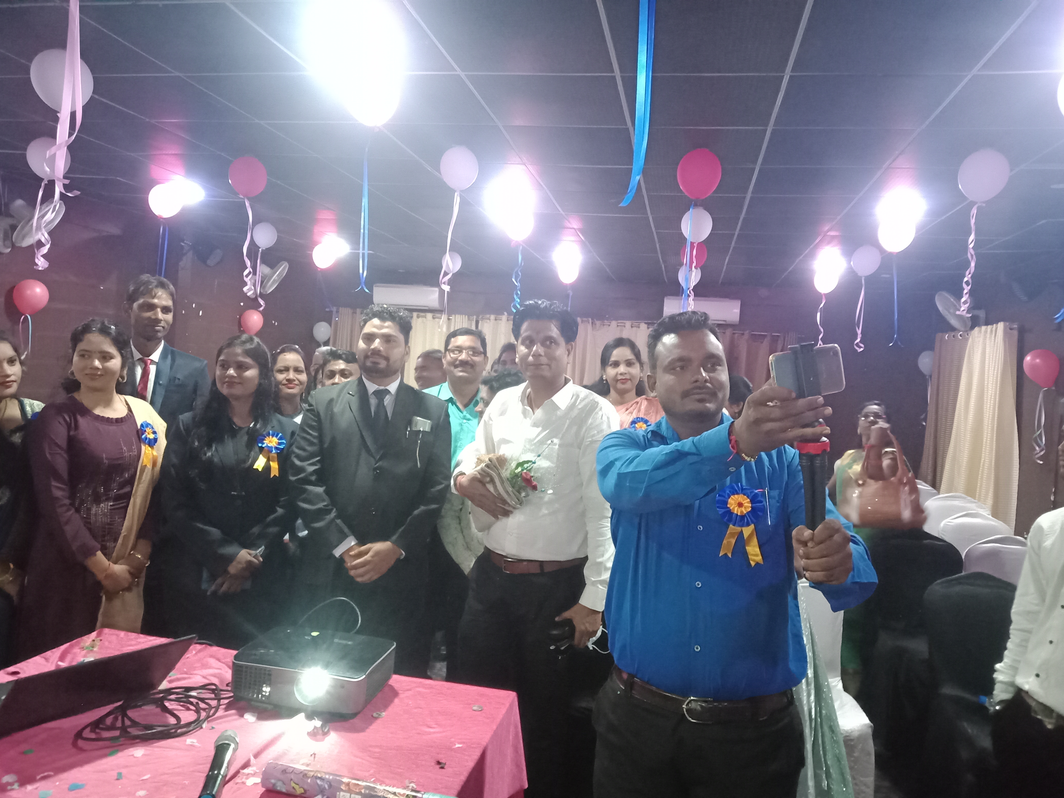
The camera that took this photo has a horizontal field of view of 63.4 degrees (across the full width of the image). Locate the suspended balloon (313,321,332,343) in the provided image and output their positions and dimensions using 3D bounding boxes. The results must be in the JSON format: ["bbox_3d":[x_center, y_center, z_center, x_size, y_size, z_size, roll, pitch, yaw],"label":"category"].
[{"bbox_3d":[-2.434,-0.777,10.000,0.222,0.251,0.222,4,2,10],"label":"suspended balloon"}]

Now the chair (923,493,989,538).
[{"bbox_3d":[2.826,1.090,5.734,0.450,0.870,0.520,4,2,18],"label":"chair"}]

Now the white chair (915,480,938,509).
[{"bbox_3d":[2.901,1.058,6.757,0.450,0.870,0.520,4,2,18],"label":"white chair"}]

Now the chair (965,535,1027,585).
[{"bbox_3d":[2.235,1.114,4.033,0.440,0.890,0.530,4,2,14],"label":"chair"}]

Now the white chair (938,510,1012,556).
[{"bbox_3d":[2.354,1.072,4.601,0.460,0.890,0.520,4,2,22],"label":"white chair"}]

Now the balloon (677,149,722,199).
[{"bbox_3d":[0.773,-1.037,3.970,0.207,0.234,0.207,4,2,10],"label":"balloon"}]

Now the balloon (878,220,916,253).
[{"bbox_3d":[2.202,-0.992,5.200,0.228,0.225,0.228,4,2,10],"label":"balloon"}]

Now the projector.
[{"bbox_3d":[-0.511,0.643,2.044,0.305,0.102,0.250,6,2,7],"label":"projector"}]

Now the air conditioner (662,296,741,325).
[{"bbox_3d":[1.860,-0.971,9.442,0.840,0.280,0.220,4,2,10],"label":"air conditioner"}]

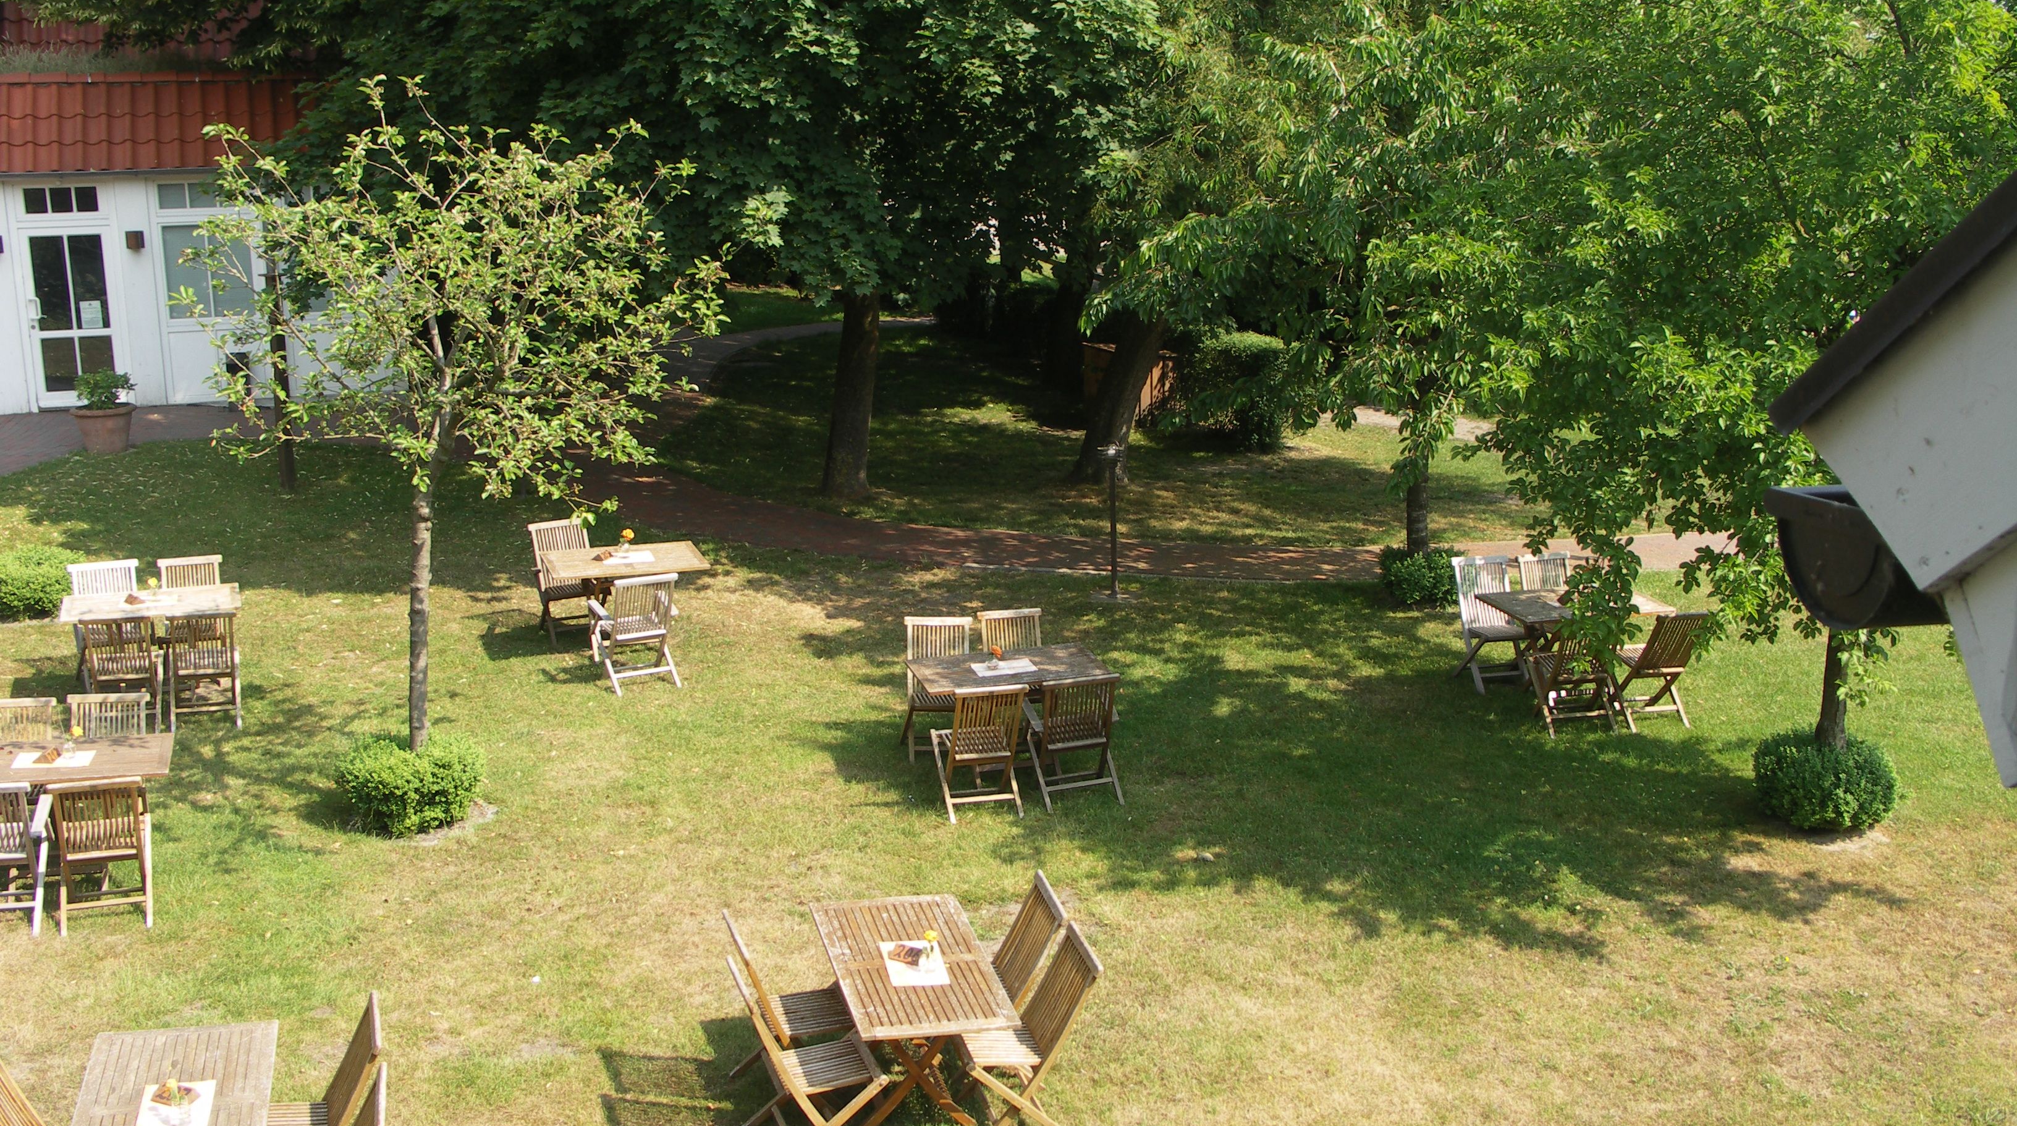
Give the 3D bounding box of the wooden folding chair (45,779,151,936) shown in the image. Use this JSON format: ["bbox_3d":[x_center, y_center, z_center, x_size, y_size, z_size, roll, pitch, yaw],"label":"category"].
[{"bbox_3d":[-4.984,1.521,11.568,0.476,0.888,0.604,-4,18,-18],"label":"wooden folding chair"}]

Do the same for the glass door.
[{"bbox_3d":[-10.927,-2.860,24.488,0.940,2.030,0.080,-7,17,-26],"label":"glass door"}]

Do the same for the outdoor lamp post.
[{"bbox_3d":[0.885,-0.346,17.654,0.247,1.348,0.247,-1,16,1],"label":"outdoor lamp post"}]

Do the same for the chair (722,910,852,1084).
[{"bbox_3d":[-1.004,2.108,9.887,0.604,0.875,0.495,-5,18,-21],"label":"chair"}]

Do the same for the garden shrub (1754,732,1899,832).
[{"bbox_3d":[5.242,1.314,13.335,0.870,0.480,0.870,8,17,22],"label":"garden shrub"}]

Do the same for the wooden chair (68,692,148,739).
[{"bbox_3d":[-5.299,1.290,12.298,0.476,0.888,0.604,-1,17,-10],"label":"wooden chair"}]

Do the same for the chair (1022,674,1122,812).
[{"bbox_3d":[0.400,1.080,13.508,0.560,0.880,0.610,-4,16,-17],"label":"chair"}]

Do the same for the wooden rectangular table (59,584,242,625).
[{"bbox_3d":[-6.292,0.642,15.500,1.210,0.745,0.700,-5,17,-21],"label":"wooden rectangular table"}]

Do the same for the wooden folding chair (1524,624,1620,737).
[{"bbox_3d":[4.092,0.754,15.070,0.485,0.875,0.604,-1,17,-11],"label":"wooden folding chair"}]

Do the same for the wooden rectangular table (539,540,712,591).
[{"bbox_3d":[-2.923,0.324,16.051,1.179,0.732,0.714,-4,17,-20],"label":"wooden rectangular table"}]

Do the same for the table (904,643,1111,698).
[{"bbox_3d":[-0.014,1.038,13.912,1.220,0.732,0.693,-3,17,-17],"label":"table"}]

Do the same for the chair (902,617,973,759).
[{"bbox_3d":[-0.456,0.868,14.038,0.476,0.888,0.604,0,17,-6],"label":"chair"}]

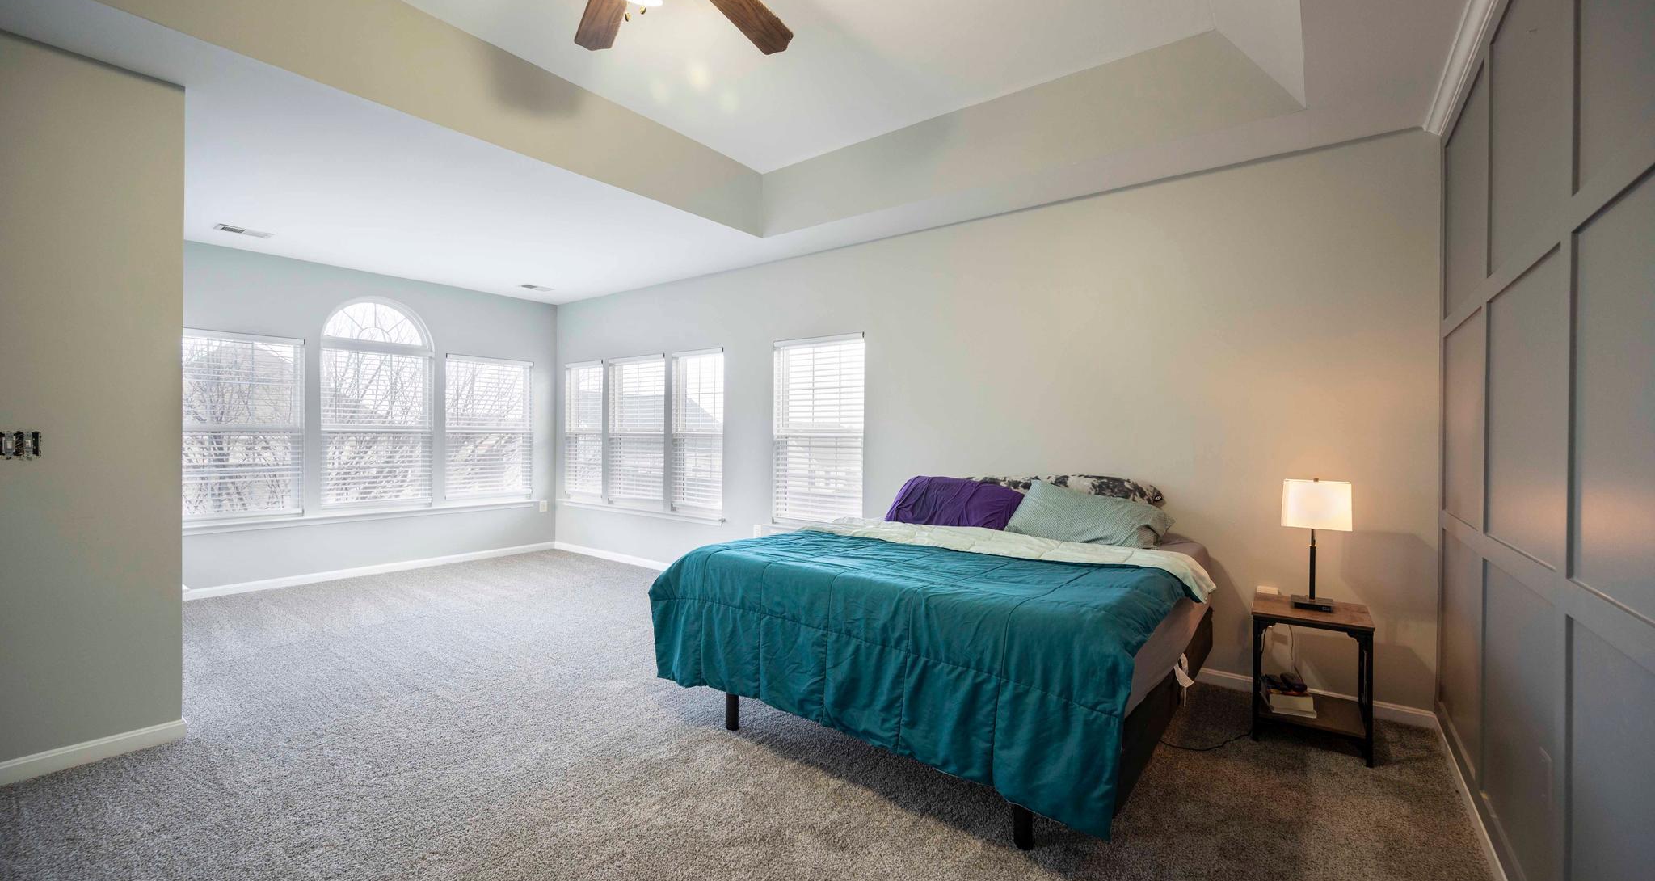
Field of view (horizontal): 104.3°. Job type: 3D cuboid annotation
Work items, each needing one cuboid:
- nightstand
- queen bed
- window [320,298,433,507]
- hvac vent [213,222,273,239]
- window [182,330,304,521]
[{"bbox_3d":[2.148,1.032,2.872,0.410,0.557,0.430,1,0,37],"label":"nightstand"},{"bbox_3d":[0.612,0.748,3.086,1.970,1.066,2.080,1,1,37],"label":"queen bed"},{"bbox_3d":[-4.119,-0.343,5.909,0.100,1.931,0.894,1,1,37],"label":"window"},{"bbox_3d":[-4.186,-1.504,4.626,0.175,0.019,0.299,1,1,37],"label":"hvac vent"},{"bbox_3d":[-4.706,-0.107,5.109,0.060,1.488,0.884,1,1,37],"label":"window"}]

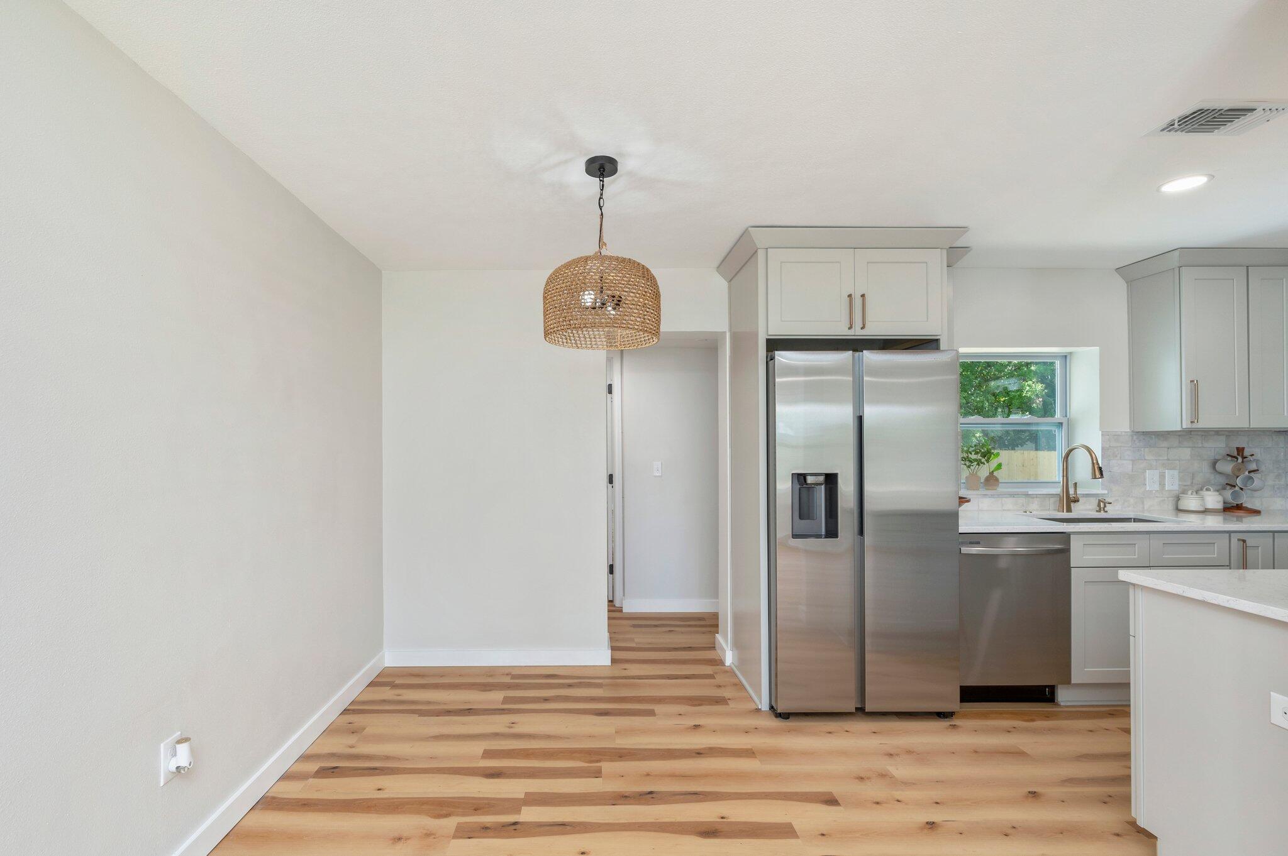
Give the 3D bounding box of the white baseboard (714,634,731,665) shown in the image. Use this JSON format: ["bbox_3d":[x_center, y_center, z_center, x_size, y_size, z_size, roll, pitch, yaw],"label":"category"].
[{"bbox_3d":[0.497,1.404,3.396,0.025,0.103,0.277,0,-1,-5],"label":"white baseboard"}]

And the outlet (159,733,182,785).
[{"bbox_3d":[-1.405,0.985,1.595,0.010,0.119,0.074,0,-1,-5],"label":"outlet"}]

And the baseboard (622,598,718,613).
[{"bbox_3d":[0.220,1.435,4.326,0.782,0.103,0.016,0,-1,-2],"label":"baseboard"}]

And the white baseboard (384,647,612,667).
[{"bbox_3d":[-0.881,1.391,3.247,1.376,0.101,0.016,0,-1,-1],"label":"white baseboard"}]

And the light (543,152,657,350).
[{"bbox_3d":[-0.155,-0.669,2.020,0.446,0.663,0.446,0,-1,-2],"label":"light"}]

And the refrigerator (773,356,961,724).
[{"bbox_3d":[1.052,0.528,2.935,0.903,1.782,0.703,0,-1,-2],"label":"refrigerator"}]

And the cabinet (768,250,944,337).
[{"bbox_3d":[1.053,-0.681,2.990,0.891,0.451,0.574,0,-1,-2],"label":"cabinet"}]

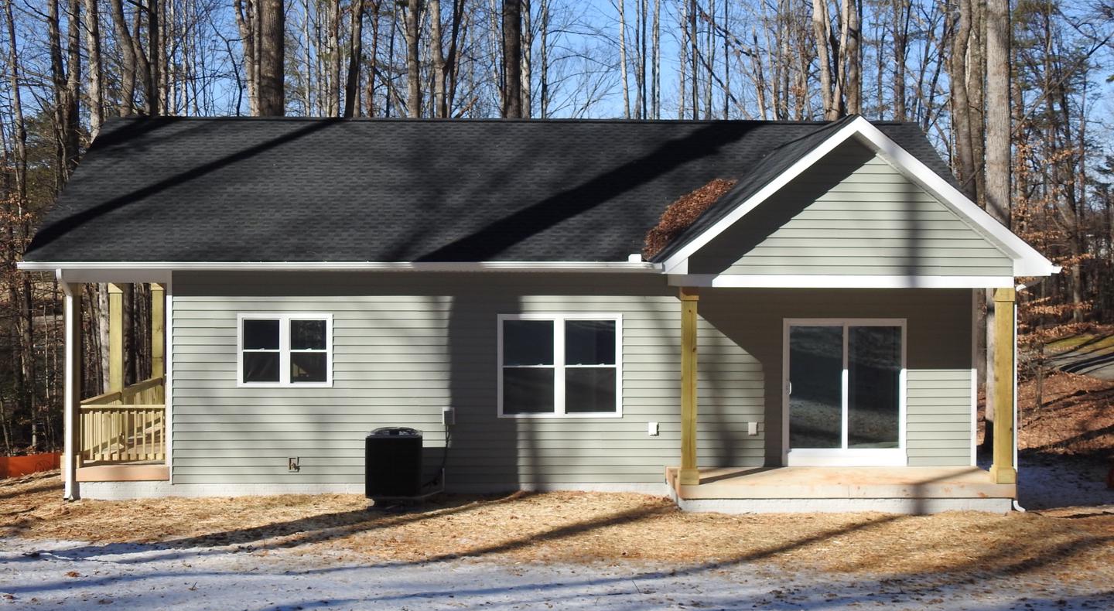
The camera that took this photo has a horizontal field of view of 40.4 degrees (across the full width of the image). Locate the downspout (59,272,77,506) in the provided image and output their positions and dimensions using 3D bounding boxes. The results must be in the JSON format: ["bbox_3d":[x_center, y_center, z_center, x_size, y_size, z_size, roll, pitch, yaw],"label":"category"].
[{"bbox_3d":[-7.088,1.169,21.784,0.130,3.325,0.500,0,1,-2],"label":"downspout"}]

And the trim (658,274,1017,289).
[{"bbox_3d":[3.965,-0.327,20.737,4.612,0.182,0.150,0,1,-2],"label":"trim"}]

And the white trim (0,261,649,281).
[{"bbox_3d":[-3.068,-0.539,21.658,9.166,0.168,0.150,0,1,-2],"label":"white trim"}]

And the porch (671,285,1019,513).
[{"bbox_3d":[3.968,1.274,21.575,4.651,3.094,1.800,0,1,-2],"label":"porch"}]

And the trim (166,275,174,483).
[{"bbox_3d":[-5.657,1.069,22.134,0.093,3.079,0.095,0,1,-2],"label":"trim"}]

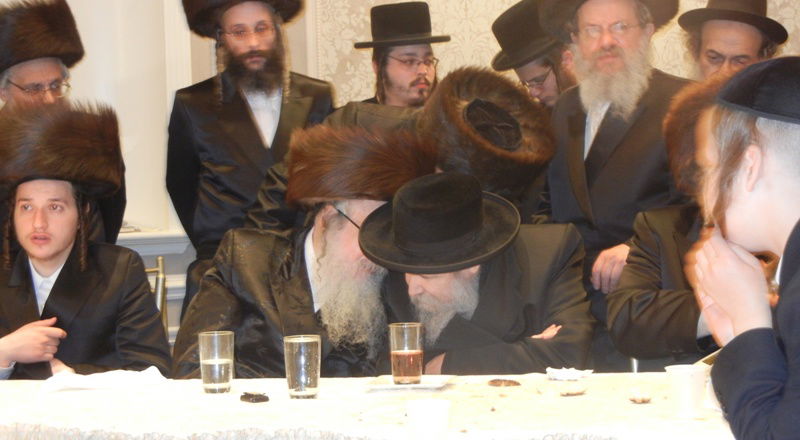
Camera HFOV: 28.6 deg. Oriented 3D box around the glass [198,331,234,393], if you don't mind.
[{"bbox_3d":[-0.375,0.291,3.217,0.072,0.120,0.072,-2,3,0],"label":"glass"}]

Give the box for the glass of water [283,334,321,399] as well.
[{"bbox_3d":[-0.195,0.292,3.127,0.073,0.121,0.073,-2,3,0],"label":"glass of water"}]

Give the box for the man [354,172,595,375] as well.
[{"bbox_3d":[0.189,0.477,3.600,0.600,1.181,0.780,-1,3,14],"label":"man"}]

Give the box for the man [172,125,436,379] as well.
[{"bbox_3d":[-0.228,0.436,3.600,0.620,1.288,0.780,-3,3,-23],"label":"man"}]

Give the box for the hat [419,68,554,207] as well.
[{"bbox_3d":[0.212,-0.217,3.900,0.330,0.340,0.160,14,-49,-25],"label":"hat"}]

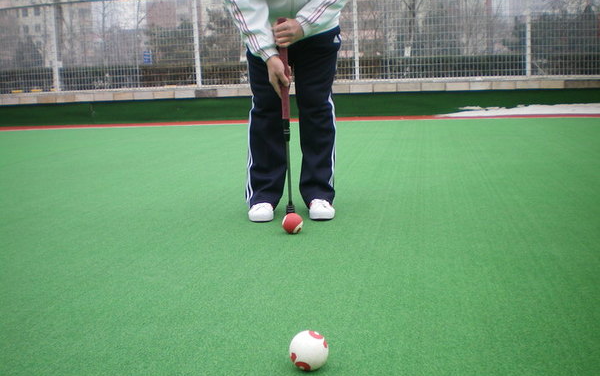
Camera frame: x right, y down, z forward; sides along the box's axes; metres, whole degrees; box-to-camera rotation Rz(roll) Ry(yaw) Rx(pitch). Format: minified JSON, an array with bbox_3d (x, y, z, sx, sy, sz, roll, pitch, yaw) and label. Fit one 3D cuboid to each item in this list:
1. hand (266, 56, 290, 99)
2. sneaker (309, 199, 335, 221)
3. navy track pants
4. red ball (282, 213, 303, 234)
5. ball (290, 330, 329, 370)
[{"bbox_3d":[-0.080,-0.417,2.465,0.082,0.155,0.090,-13,9,2],"label":"hand"},{"bbox_3d":[0.073,0.059,2.689,0.102,0.106,0.265,-3,9,-7],"label":"sneaker"},{"bbox_3d":[-0.033,-0.357,2.738,0.410,0.890,0.320,-2,9,0],"label":"navy track pants"},{"bbox_3d":[-0.026,0.129,2.369,0.075,0.075,0.075,-2,9,0],"label":"red ball"},{"bbox_3d":[0.018,0.306,1.240,0.075,0.075,0.075,-2,9,0],"label":"ball"}]

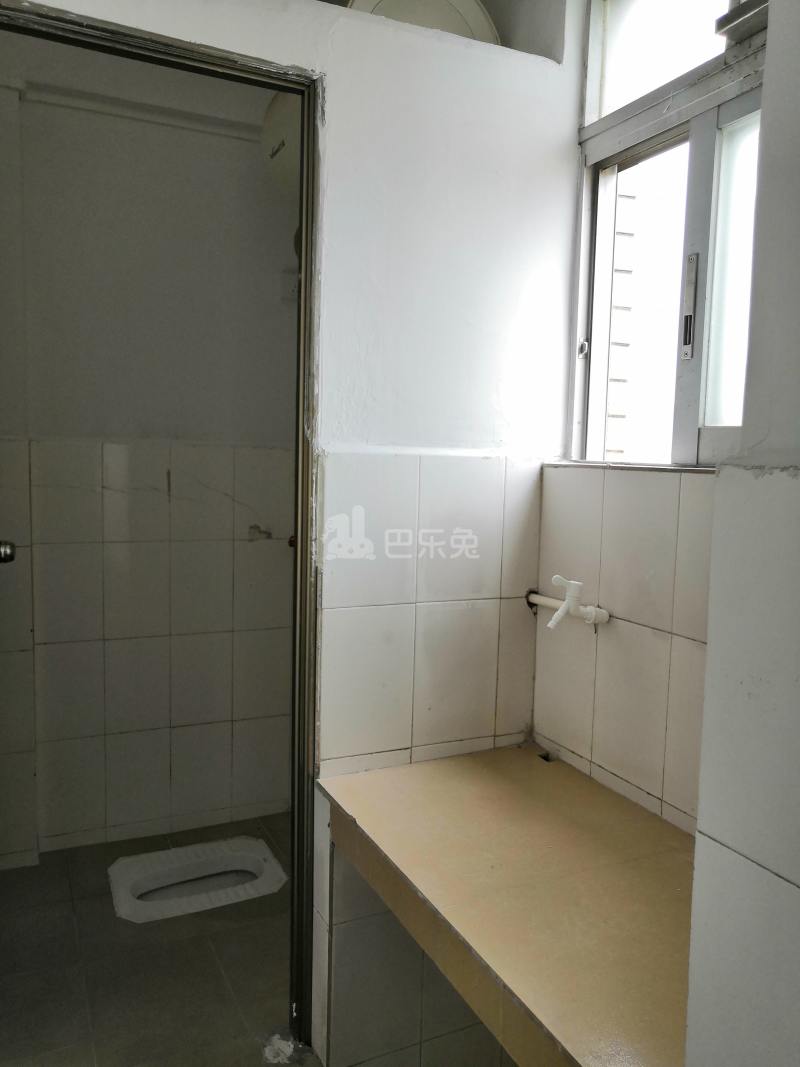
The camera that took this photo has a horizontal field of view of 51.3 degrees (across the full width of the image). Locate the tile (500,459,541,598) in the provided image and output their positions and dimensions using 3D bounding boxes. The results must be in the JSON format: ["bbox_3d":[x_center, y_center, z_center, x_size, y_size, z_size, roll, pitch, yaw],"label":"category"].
[{"bbox_3d":[0.259,-0.011,1.774,0.094,0.297,0.010,-1,6,-25],"label":"tile"}]

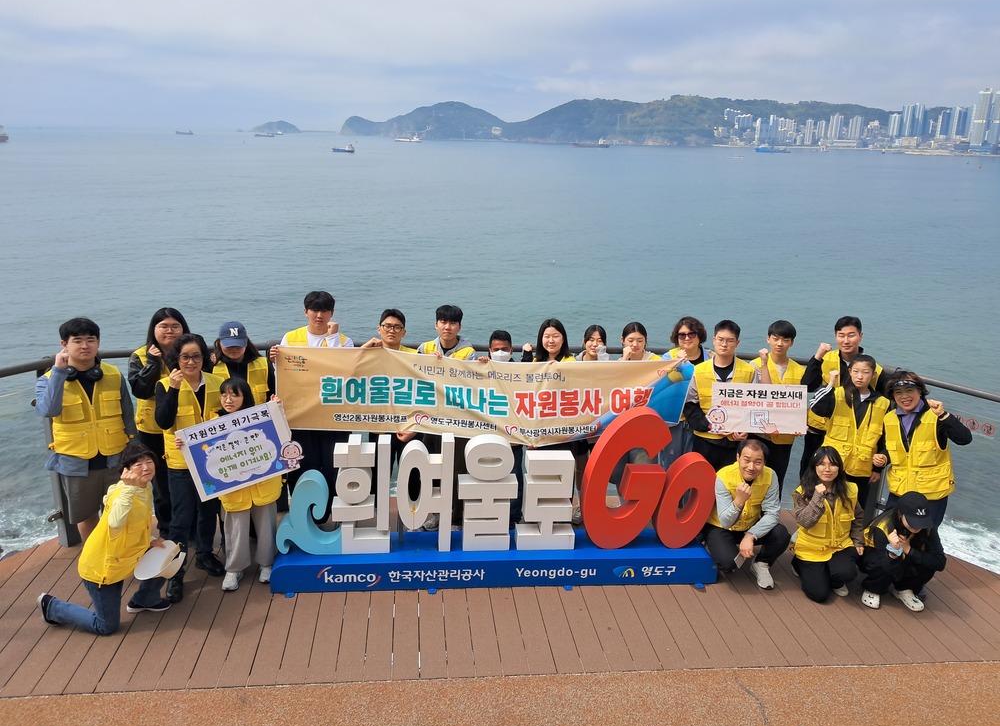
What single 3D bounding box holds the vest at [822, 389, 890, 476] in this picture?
[{"bbox_3d":[2.361,0.444,5.181,0.410,0.580,0.270,7,18,19],"label":"vest"}]

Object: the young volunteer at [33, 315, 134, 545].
[{"bbox_3d":[-2.488,0.547,4.691,0.570,1.690,0.400,-10,19,-31],"label":"young volunteer"}]

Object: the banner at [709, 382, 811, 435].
[{"bbox_3d":[1.683,0.299,5.070,0.630,0.325,0.020,1,2,0],"label":"banner"}]

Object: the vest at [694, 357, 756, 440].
[{"bbox_3d":[1.561,0.246,5.400,0.440,0.560,0.270,5,17,13],"label":"vest"}]

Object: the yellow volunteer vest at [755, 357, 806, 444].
[{"bbox_3d":[1.970,0.246,5.489,0.420,0.600,0.260,6,17,16],"label":"yellow volunteer vest"}]

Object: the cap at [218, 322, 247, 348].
[{"bbox_3d":[-1.698,-0.178,4.970,0.180,0.140,0.260,-5,31,-17],"label":"cap"}]

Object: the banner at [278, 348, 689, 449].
[{"bbox_3d":[-0.068,0.269,5.495,2.928,0.680,0.140,2,16,-9],"label":"banner"}]

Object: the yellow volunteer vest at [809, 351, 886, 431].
[{"bbox_3d":[2.440,0.191,5.471,0.460,0.580,0.270,7,18,21],"label":"yellow volunteer vest"}]

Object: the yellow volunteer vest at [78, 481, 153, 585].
[{"bbox_3d":[-2.145,0.949,4.340,0.320,0.550,0.430,22,23,19],"label":"yellow volunteer vest"}]

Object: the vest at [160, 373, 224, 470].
[{"bbox_3d":[-1.819,0.355,4.660,0.440,0.575,0.280,-9,19,-29],"label":"vest"}]

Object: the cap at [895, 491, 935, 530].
[{"bbox_3d":[2.634,0.936,4.950,0.180,0.150,0.260,-1,44,-4],"label":"cap"}]

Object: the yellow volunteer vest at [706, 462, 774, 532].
[{"bbox_3d":[1.646,0.886,5.336,0.440,0.530,0.300,7,29,6],"label":"yellow volunteer vest"}]

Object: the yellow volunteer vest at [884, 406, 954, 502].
[{"bbox_3d":[2.755,0.581,5.116,0.430,0.580,0.280,15,22,40],"label":"yellow volunteer vest"}]

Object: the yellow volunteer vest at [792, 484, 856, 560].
[{"bbox_3d":[2.138,1.018,5.112,0.420,0.540,0.280,3,21,8],"label":"yellow volunteer vest"}]

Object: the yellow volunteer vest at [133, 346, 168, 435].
[{"bbox_3d":[-2.161,0.180,5.100,0.440,0.560,0.270,-7,18,-24],"label":"yellow volunteer vest"}]

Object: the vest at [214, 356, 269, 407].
[{"bbox_3d":[-1.788,0.230,5.395,0.420,0.580,0.260,-2,17,-10],"label":"vest"}]

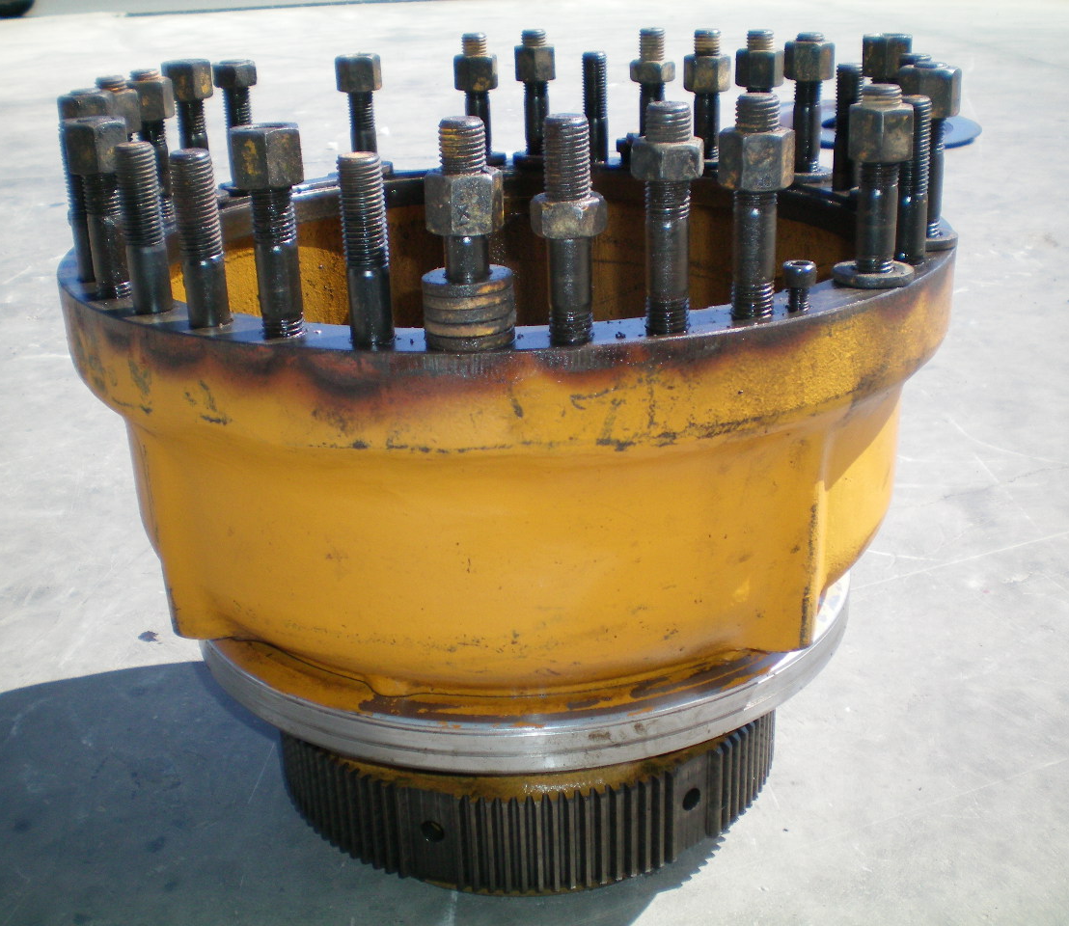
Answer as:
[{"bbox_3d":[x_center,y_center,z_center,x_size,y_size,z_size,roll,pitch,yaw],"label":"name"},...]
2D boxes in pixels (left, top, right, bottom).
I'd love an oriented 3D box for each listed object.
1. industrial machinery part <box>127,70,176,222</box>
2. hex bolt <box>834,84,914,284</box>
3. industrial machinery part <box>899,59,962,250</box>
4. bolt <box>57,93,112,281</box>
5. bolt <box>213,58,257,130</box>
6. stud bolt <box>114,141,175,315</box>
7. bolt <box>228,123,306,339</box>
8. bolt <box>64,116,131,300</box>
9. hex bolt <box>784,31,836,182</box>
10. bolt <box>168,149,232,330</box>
[{"bbox_3d":[-0.332,-0.278,1.181,0.045,0.118,0.045,-7,22,-14],"label":"industrial machinery part"},{"bbox_3d":[0.219,-0.175,0.859,0.051,0.122,0.051,3,22,14],"label":"hex bolt"},{"bbox_3d":[0.279,-0.219,0.961,0.051,0.126,0.051,4,22,15],"label":"industrial machinery part"},{"bbox_3d":[-0.319,-0.196,0.961,0.042,0.128,0.042,-9,22,-16],"label":"bolt"},{"bbox_3d":[-0.277,-0.315,1.274,0.045,0.115,0.045,-6,22,-11],"label":"bolt"},{"bbox_3d":[-0.249,-0.149,0.867,0.026,0.105,0.026,-8,22,-15],"label":"stud bolt"},{"bbox_3d":[-0.154,-0.136,0.803,0.042,0.123,0.046,-6,22,-10],"label":"bolt"},{"bbox_3d":[-0.286,-0.168,0.900,0.039,0.117,0.044,-9,22,-16],"label":"bolt"},{"bbox_3d":[0.251,-0.324,1.240,0.049,0.128,0.049,3,22,11],"label":"hex bolt"},{"bbox_3d":[-0.206,-0.137,0.834,0.026,0.105,0.026,-7,22,-13],"label":"bolt"}]

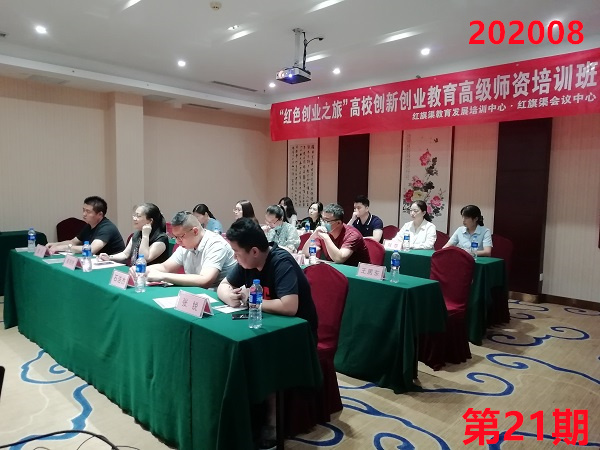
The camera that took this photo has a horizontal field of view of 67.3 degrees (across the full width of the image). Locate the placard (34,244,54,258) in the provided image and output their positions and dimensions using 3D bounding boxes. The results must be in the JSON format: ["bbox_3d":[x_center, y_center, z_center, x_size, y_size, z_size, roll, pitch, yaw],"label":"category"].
[{"bbox_3d":[-2.370,0.238,4.178,0.220,0.104,0.100,6,7,44],"label":"placard"}]

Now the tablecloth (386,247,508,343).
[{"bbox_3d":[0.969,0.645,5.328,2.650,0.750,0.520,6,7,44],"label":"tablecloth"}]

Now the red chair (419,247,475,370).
[{"bbox_3d":[1.171,0.678,3.868,0.470,0.950,0.560,6,7,44],"label":"red chair"}]

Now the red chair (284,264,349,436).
[{"bbox_3d":[-0.010,0.736,2.883,0.470,0.950,0.560,6,7,44],"label":"red chair"}]

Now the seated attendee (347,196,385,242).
[{"bbox_3d":[0.797,0.288,5.861,0.510,1.360,0.720,6,7,44],"label":"seated attendee"}]

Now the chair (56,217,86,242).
[{"bbox_3d":[-3.022,0.386,6.064,0.560,0.950,0.470,6,7,44],"label":"chair"}]

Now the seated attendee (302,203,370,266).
[{"bbox_3d":[0.333,0.438,4.252,0.552,1.261,0.768,6,7,44],"label":"seated attendee"}]

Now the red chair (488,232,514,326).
[{"bbox_3d":[2.006,0.600,4.977,0.470,0.950,0.570,6,7,44],"label":"red chair"}]

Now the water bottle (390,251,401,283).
[{"bbox_3d":[0.709,0.304,3.305,0.066,0.230,0.066,6,7,44],"label":"water bottle"}]

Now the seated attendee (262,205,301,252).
[{"bbox_3d":[-0.274,0.400,4.842,0.492,1.212,0.739,6,7,44],"label":"seated attendee"}]

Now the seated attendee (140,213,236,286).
[{"bbox_3d":[-0.789,0.510,3.285,0.552,1.241,0.788,6,7,44],"label":"seated attendee"}]

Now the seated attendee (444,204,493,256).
[{"bbox_3d":[1.774,0.430,4.912,0.490,1.290,0.720,6,7,44],"label":"seated attendee"}]

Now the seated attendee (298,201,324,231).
[{"bbox_3d":[0.193,0.260,6.444,0.473,1.231,0.690,6,7,44],"label":"seated attendee"}]

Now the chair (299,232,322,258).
[{"bbox_3d":[-0.118,0.543,4.933,0.453,0.916,0.532,6,7,44],"label":"chair"}]

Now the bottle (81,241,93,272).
[{"bbox_3d":[-1.675,0.244,3.541,0.067,0.236,0.067,6,7,44],"label":"bottle"}]

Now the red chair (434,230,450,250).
[{"bbox_3d":[1.524,0.548,5.439,0.470,0.950,0.570,6,7,44],"label":"red chair"}]

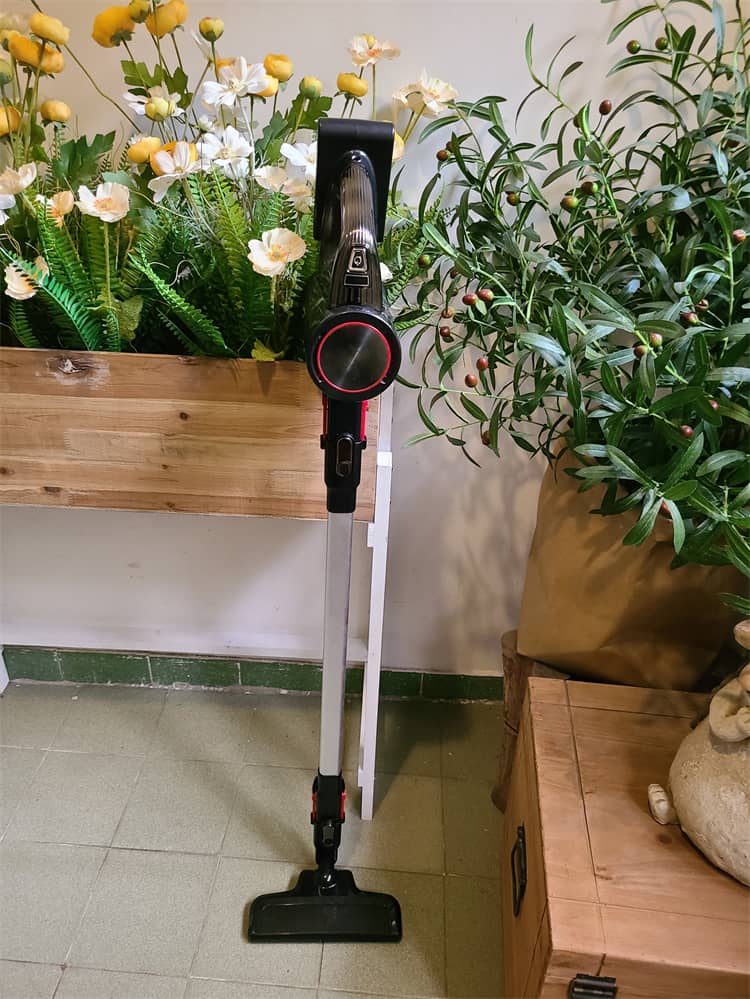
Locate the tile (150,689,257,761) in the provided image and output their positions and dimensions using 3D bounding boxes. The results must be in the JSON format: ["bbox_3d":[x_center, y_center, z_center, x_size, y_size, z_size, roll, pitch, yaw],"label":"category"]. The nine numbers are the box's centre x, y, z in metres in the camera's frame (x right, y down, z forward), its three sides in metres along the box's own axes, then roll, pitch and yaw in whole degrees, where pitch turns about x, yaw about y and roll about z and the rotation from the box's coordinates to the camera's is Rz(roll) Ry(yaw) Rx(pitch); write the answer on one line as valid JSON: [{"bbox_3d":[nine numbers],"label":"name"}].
[{"bbox_3d":[-0.358,0.475,1.597,0.200,0.010,0.200,3,33,2],"label":"tile"}]

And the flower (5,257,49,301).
[{"bbox_3d":[-0.450,-0.286,0.970,0.052,0.051,0.045,-5,33,-12],"label":"flower"}]

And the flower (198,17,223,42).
[{"bbox_3d":[-0.189,-0.541,0.864,0.028,0.031,0.028,3,33,2],"label":"flower"}]

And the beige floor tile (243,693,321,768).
[{"bbox_3d":[-0.157,0.491,1.587,0.200,0.010,0.192,4,32,2],"label":"beige floor tile"}]

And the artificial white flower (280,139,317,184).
[{"bbox_3d":[-0.083,-0.419,0.933,0.075,0.060,0.050,4,32,2],"label":"artificial white flower"}]

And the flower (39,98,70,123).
[{"bbox_3d":[-0.404,-0.490,0.946,0.038,0.031,0.038,-5,33,-12],"label":"flower"}]

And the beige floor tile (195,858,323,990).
[{"bbox_3d":[-0.182,0.702,1.254,0.200,0.010,0.200,3,33,2],"label":"beige floor tile"}]

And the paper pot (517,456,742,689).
[{"bbox_3d":[0.410,0.106,1.247,0.315,0.305,0.290,4,32,2],"label":"paper pot"}]

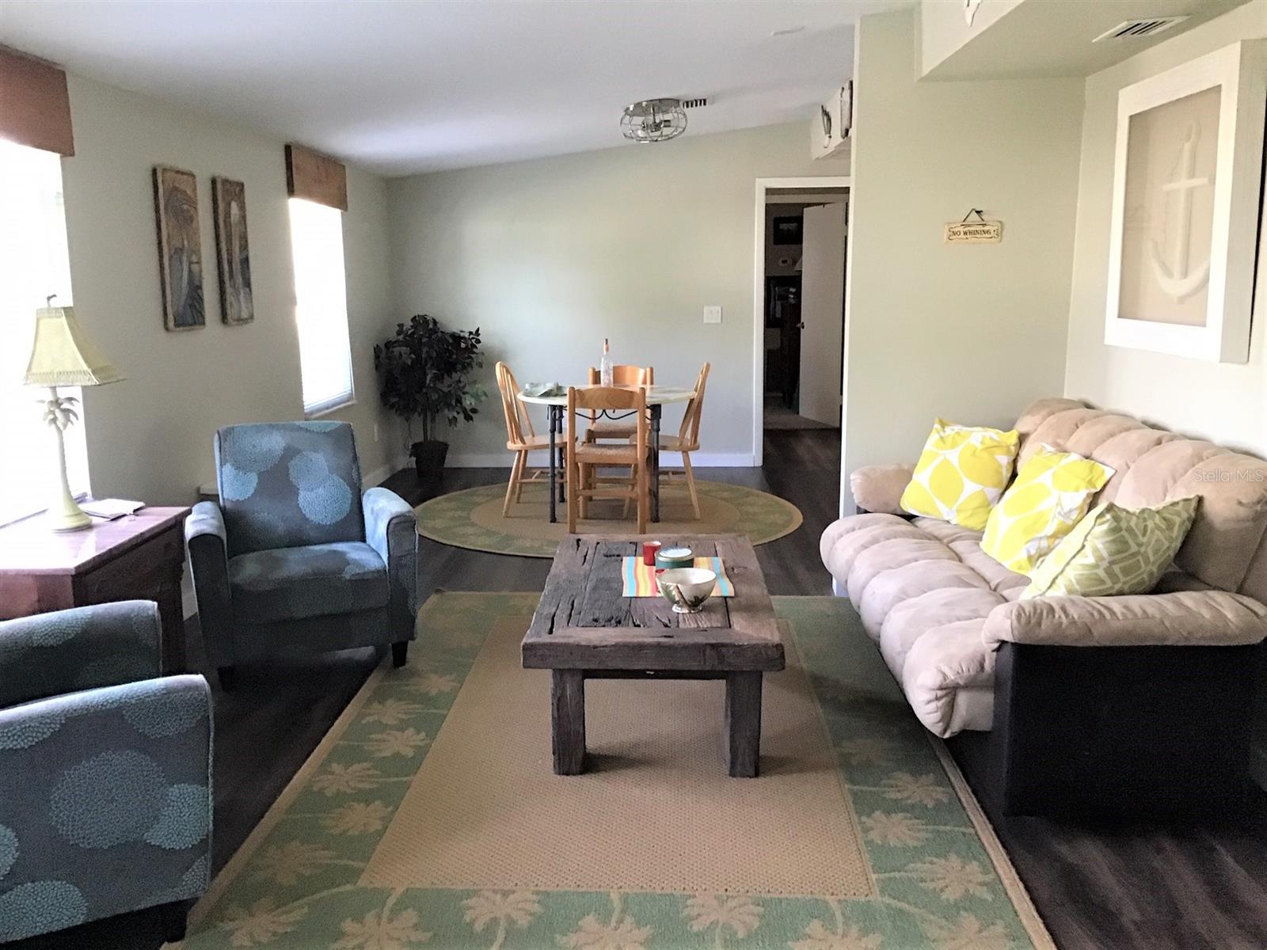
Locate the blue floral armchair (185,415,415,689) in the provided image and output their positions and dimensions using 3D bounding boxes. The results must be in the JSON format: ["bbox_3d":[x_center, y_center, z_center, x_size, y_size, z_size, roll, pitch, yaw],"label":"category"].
[{"bbox_3d":[-1.275,0.259,4.310,0.760,0.860,0.770,-5,11,-25],"label":"blue floral armchair"}]

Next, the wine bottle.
[{"bbox_3d":[-0.160,-0.662,6.861,0.074,0.320,0.074,0,10,2],"label":"wine bottle"}]

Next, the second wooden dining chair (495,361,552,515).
[{"bbox_3d":[-0.594,-0.233,7.025,0.495,0.921,0.480,1,10,7],"label":"second wooden dining chair"}]

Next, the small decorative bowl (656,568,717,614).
[{"bbox_3d":[0.166,0.363,3.489,0.186,0.105,0.186,0,10,2],"label":"small decorative bowl"}]

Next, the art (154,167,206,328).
[{"bbox_3d":[-1.901,-0.942,4.756,0.032,0.650,0.350,0,10,2],"label":"art"}]

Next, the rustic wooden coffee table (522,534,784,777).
[{"bbox_3d":[0.075,0.556,3.885,0.720,0.407,1.390,0,10,2],"label":"rustic wooden coffee table"}]

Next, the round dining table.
[{"bbox_3d":[-0.162,-0.134,6.895,1.080,0.736,1.080,0,10,2],"label":"round dining table"}]

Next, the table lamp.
[{"bbox_3d":[-1.725,-0.194,3.526,0.225,0.700,0.225,-1,10,-3],"label":"table lamp"}]

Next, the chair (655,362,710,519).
[{"bbox_3d":[0.212,-0.225,6.972,0.511,0.916,0.480,0,10,2],"label":"chair"}]

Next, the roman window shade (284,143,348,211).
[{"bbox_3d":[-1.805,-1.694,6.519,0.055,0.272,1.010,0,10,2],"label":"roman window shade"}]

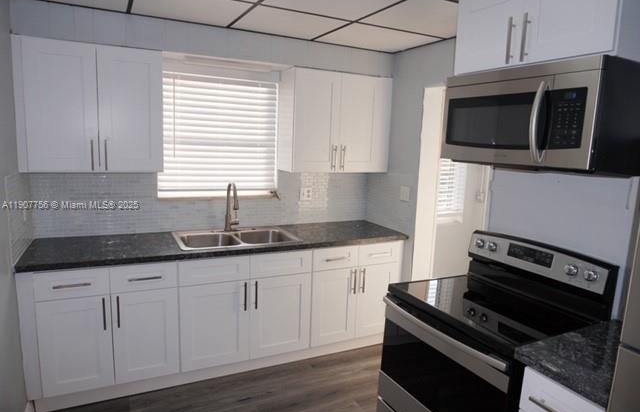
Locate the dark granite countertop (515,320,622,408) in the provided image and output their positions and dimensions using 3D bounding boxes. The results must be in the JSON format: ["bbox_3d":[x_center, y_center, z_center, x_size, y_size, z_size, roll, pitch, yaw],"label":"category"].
[{"bbox_3d":[1.069,0.549,1.538,0.643,0.036,0.334,-2,10,-26],"label":"dark granite countertop"}]

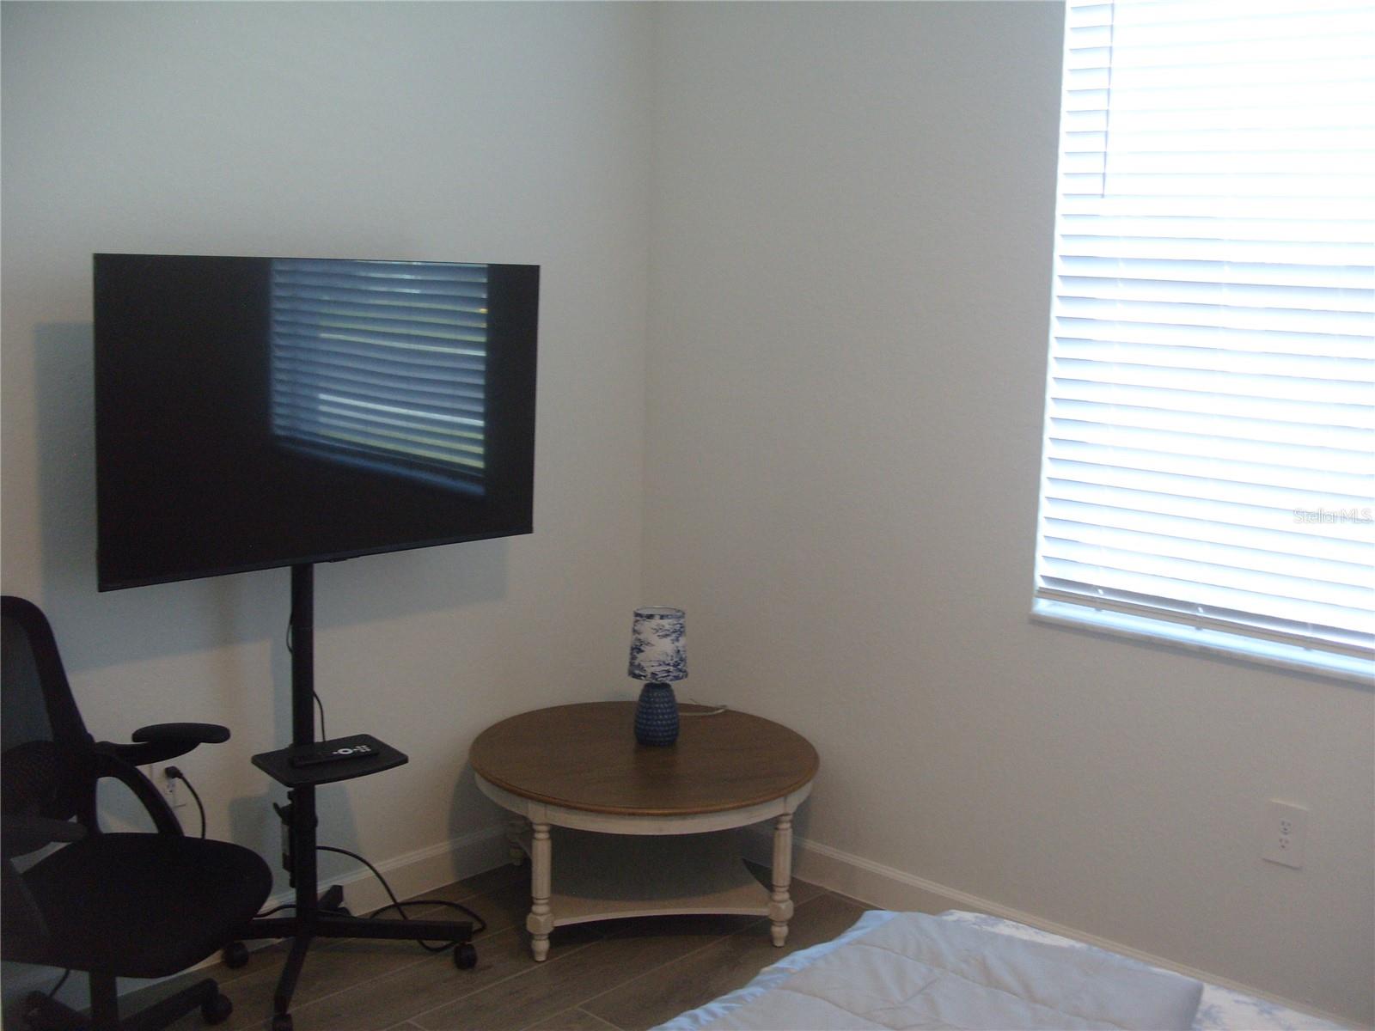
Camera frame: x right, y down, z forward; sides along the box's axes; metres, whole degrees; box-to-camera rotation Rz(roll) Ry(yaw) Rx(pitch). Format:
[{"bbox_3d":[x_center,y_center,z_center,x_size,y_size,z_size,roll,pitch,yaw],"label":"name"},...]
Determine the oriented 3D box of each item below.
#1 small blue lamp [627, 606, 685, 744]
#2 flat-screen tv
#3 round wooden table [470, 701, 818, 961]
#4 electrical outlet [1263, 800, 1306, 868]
[{"bbox_3d":[-0.076,0.433,3.734,0.148,0.358,0.148,2,9,-1],"label":"small blue lamp"},{"bbox_3d":[-0.777,-0.231,3.083,0.070,0.649,1.110,10,12,42],"label":"flat-screen tv"},{"bbox_3d":[-0.118,0.833,3.705,0.917,0.425,0.917,2,9,0],"label":"round wooden table"},{"bbox_3d":[1.286,0.689,2.993,0.083,0.131,0.010,10,12,41],"label":"electrical outlet"}]

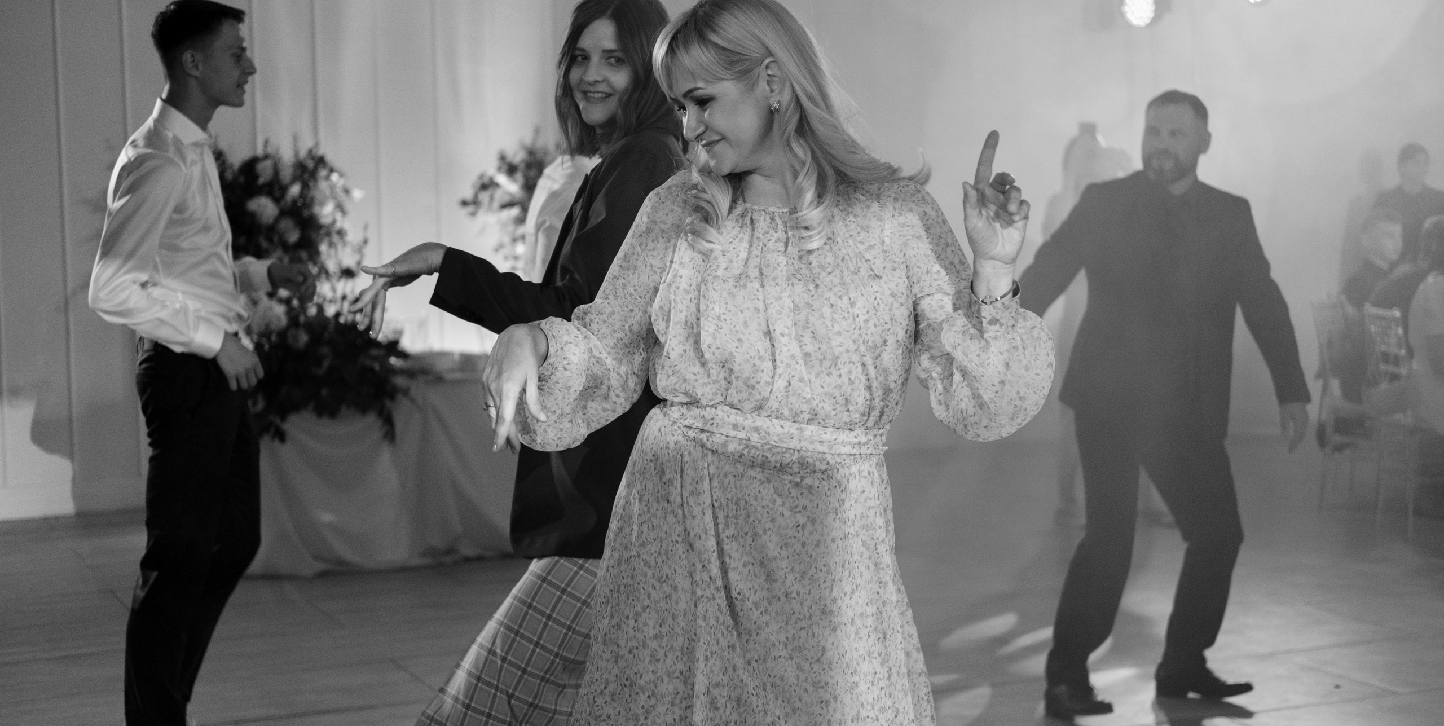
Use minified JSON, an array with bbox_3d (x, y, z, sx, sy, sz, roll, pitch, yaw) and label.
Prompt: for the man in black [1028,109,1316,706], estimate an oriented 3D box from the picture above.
[{"bbox_3d":[1.125,0.100,5.700,0.800,1.660,0.460,-2,4,-16],"label":"man in black"}]

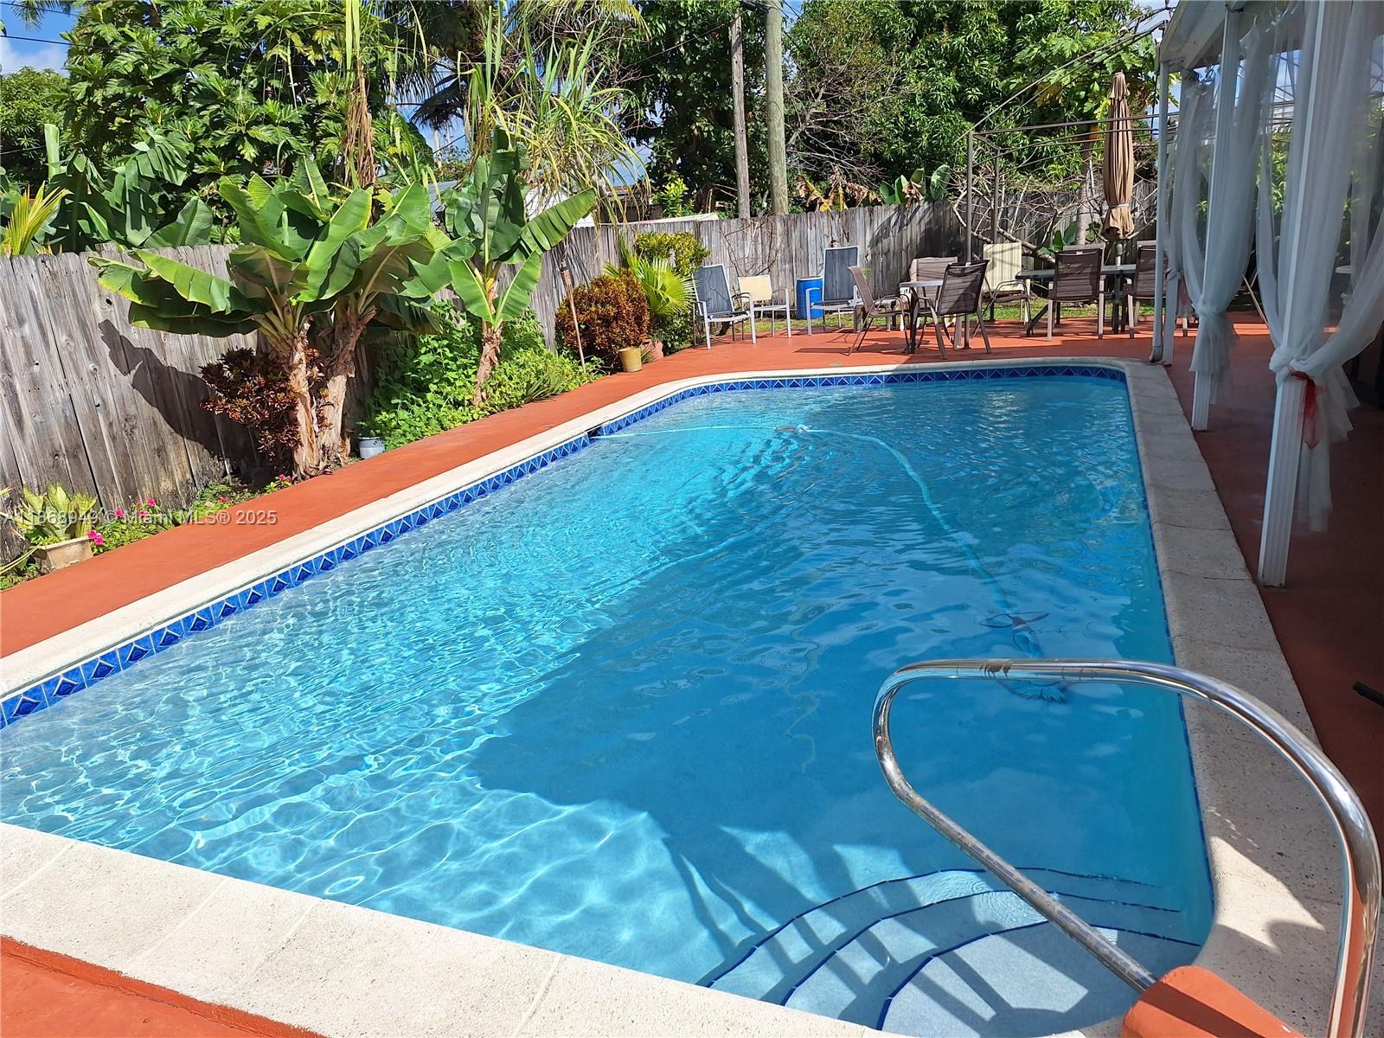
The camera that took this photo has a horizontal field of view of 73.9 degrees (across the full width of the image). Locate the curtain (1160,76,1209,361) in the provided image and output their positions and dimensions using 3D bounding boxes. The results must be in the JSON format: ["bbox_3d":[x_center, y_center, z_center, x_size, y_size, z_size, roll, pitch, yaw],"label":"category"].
[{"bbox_3d":[3.777,-2.241,7.039,0.350,2.100,0.330,2,18,23],"label":"curtain"}]

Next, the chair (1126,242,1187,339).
[{"bbox_3d":[4.606,-2.291,9.052,0.580,0.920,0.700,4,19,30],"label":"chair"}]

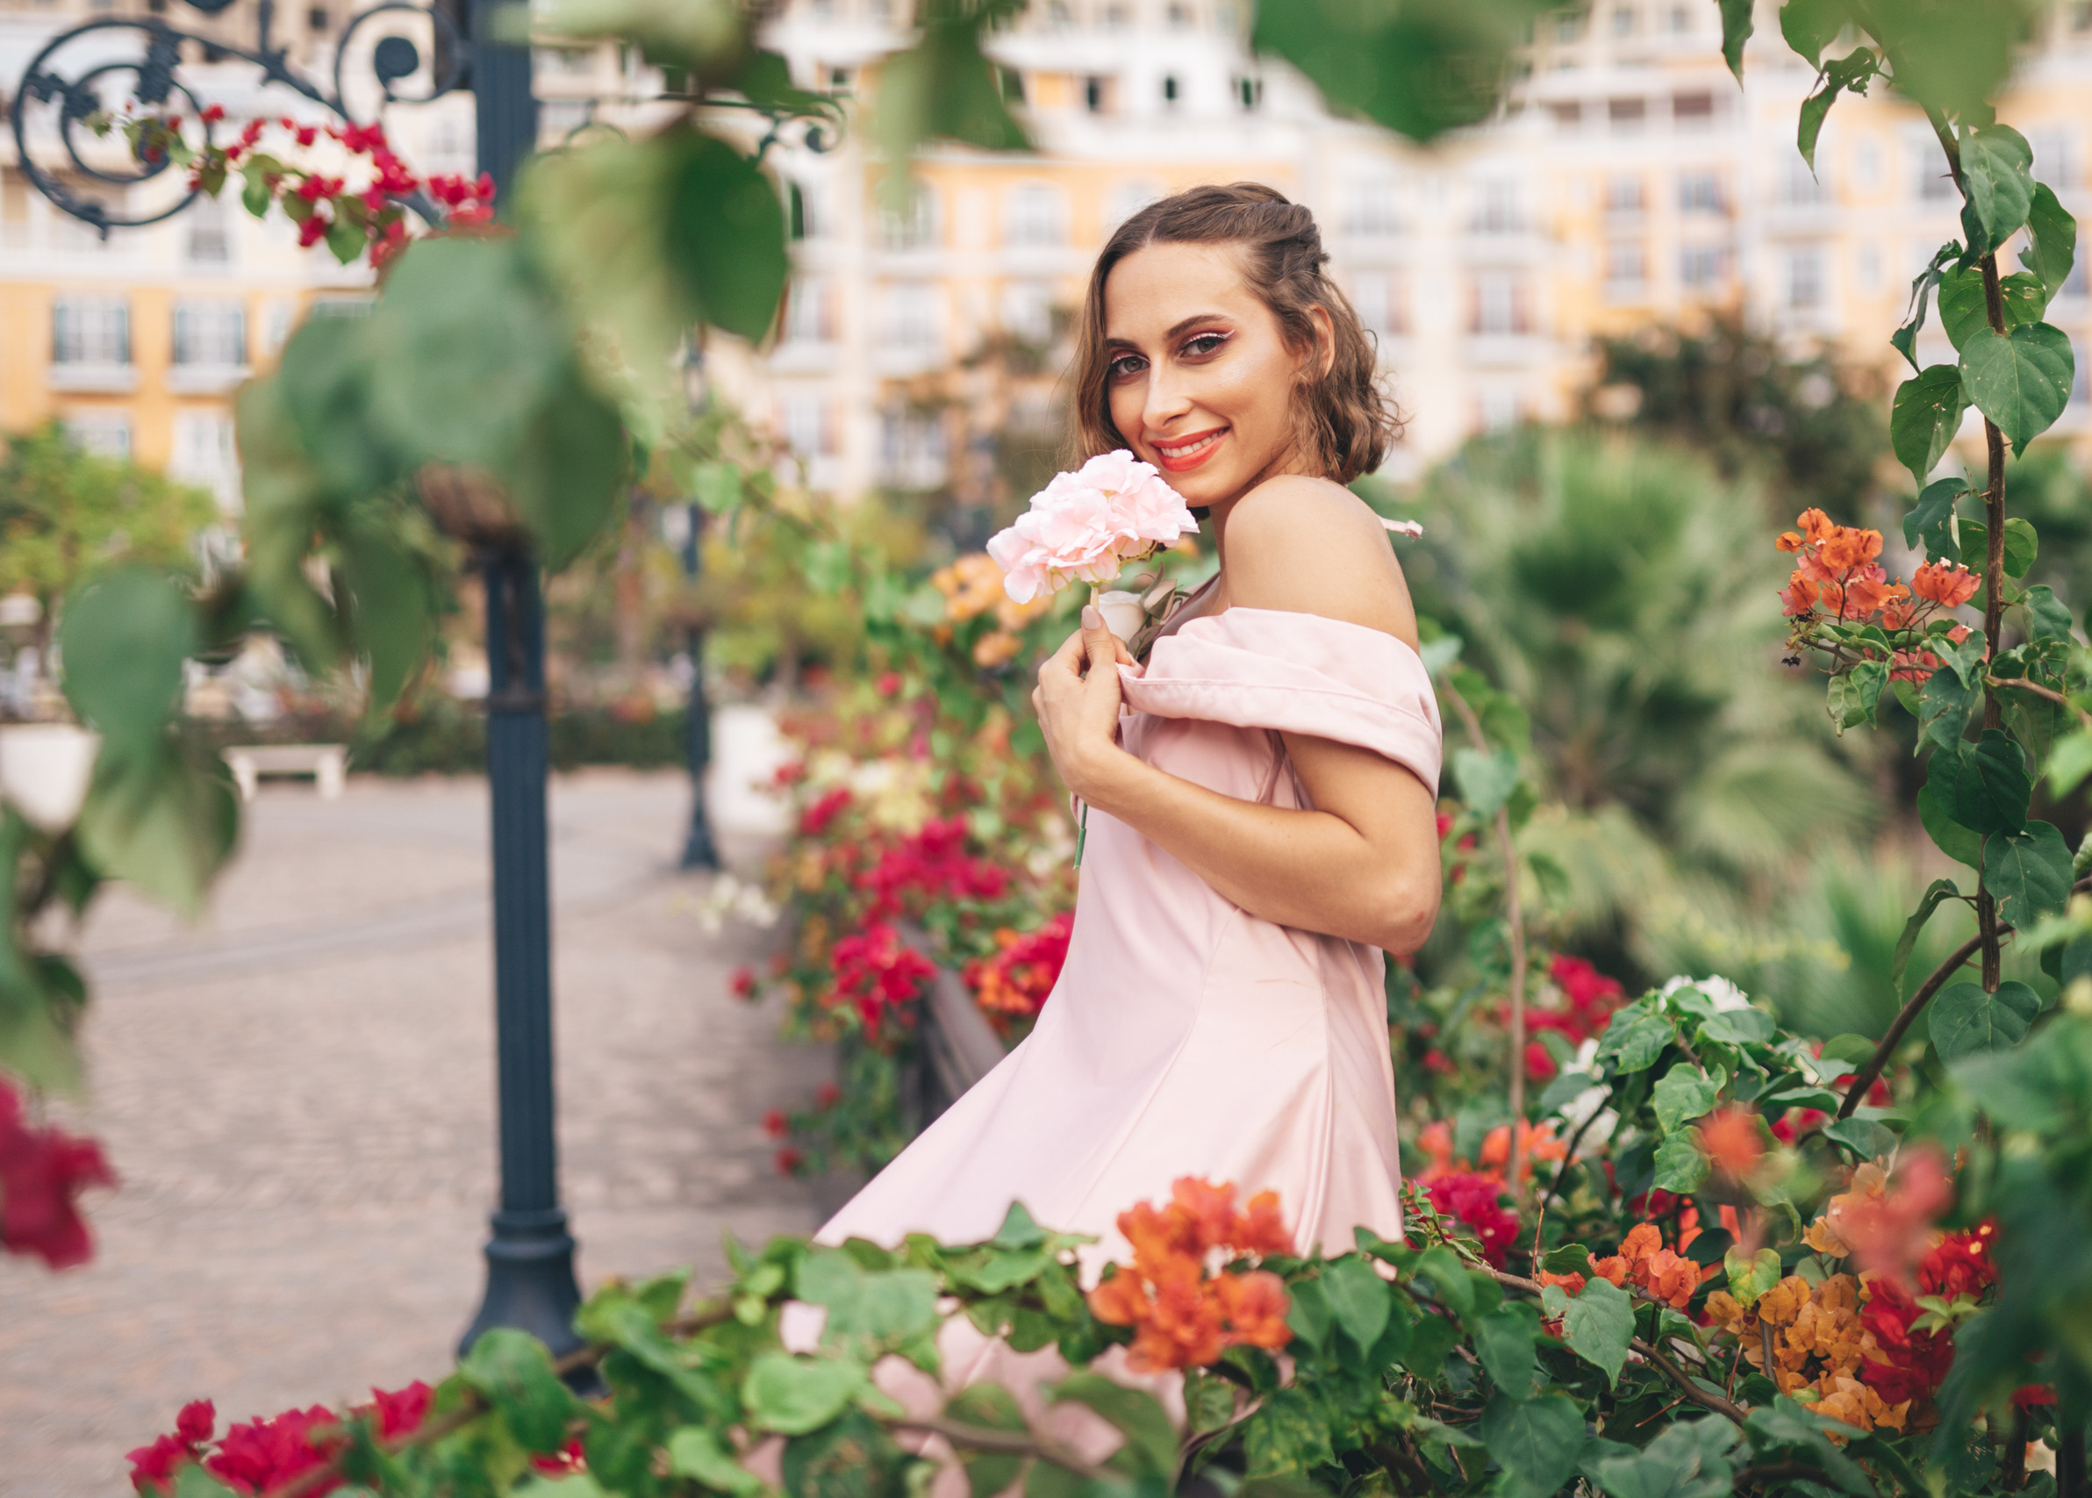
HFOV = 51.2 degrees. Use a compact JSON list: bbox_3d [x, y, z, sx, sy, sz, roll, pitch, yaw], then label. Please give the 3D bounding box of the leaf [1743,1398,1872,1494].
[{"bbox_3d":[0.455,0.414,1.300,0.078,0.055,0.050,0,2,19],"label":"leaf"}]

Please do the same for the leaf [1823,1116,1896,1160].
[{"bbox_3d":[0.555,0.266,1.490,0.050,0.034,0.020,5,-24,2],"label":"leaf"}]

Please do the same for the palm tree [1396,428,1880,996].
[{"bbox_3d":[1.594,-0.089,6.000,1.400,1.600,1.350,0,3,0],"label":"palm tree"}]

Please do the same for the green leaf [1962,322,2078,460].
[{"bbox_3d":[0.690,-0.255,1.550,0.080,0.098,0.025,-3,-24,-1],"label":"green leaf"}]

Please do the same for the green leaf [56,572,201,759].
[{"bbox_3d":[-0.370,-0.036,0.880,0.054,0.075,0.022,-1,2,-23],"label":"green leaf"}]

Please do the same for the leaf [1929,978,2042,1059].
[{"bbox_3d":[0.653,0.196,1.520,0.078,0.074,0.025,0,-13,23],"label":"leaf"}]

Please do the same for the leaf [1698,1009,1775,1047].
[{"bbox_3d":[0.585,0.235,1.850,0.064,0.036,0.045,0,2,18],"label":"leaf"}]

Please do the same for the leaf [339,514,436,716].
[{"bbox_3d":[-0.260,-0.054,0.860,0.040,0.078,0.025,-2,2,-37],"label":"leaf"}]

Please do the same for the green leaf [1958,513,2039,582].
[{"bbox_3d":[0.661,-0.140,1.520,0.057,0.048,0.030,0,3,0],"label":"green leaf"}]

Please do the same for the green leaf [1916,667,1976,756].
[{"bbox_3d":[0.626,-0.026,1.520,0.045,0.062,0.025,0,2,22],"label":"green leaf"}]

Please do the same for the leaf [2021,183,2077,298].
[{"bbox_3d":[0.692,-0.351,1.510,0.043,0.080,0.030,-1,3,-17],"label":"leaf"}]

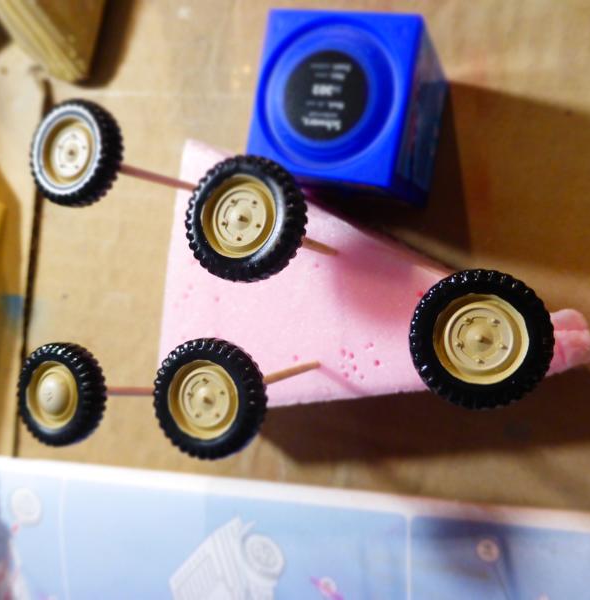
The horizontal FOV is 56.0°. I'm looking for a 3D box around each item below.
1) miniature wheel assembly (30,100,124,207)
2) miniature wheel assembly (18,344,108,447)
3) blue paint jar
[{"bbox_3d":[-0.043,-0.029,0.110,0.021,0.007,0.021,0,91,23],"label":"miniature wheel assembly"},{"bbox_3d":[-0.047,0.019,0.113,0.021,0.007,0.021,0,82,24],"label":"miniature wheel assembly"},{"bbox_3d":[0.015,-0.045,0.139,0.034,0.046,0.034,13,99,20],"label":"blue paint jar"}]

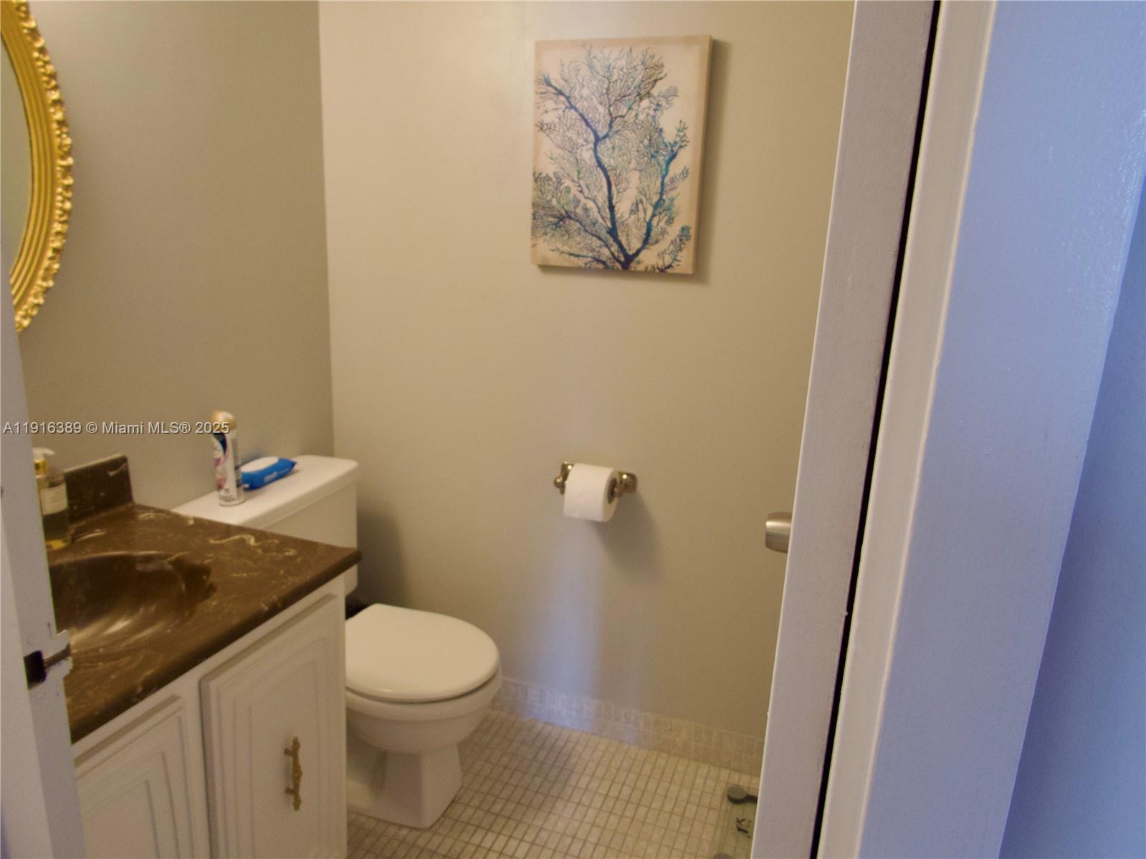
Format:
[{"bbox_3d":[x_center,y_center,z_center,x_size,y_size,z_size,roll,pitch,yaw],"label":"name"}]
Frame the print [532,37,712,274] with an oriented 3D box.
[{"bbox_3d":[0.103,-0.637,1.865,0.406,0.508,0.030,7,15,18],"label":"print"}]

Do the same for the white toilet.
[{"bbox_3d":[-0.502,0.529,1.917,0.714,0.745,0.510,7,15,18],"label":"white toilet"}]

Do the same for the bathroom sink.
[{"bbox_3d":[-0.782,0.340,1.213,0.365,0.155,0.462,7,15,18],"label":"bathroom sink"}]

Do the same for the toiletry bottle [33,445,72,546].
[{"bbox_3d":[-0.941,0.120,1.418,0.078,0.177,0.072,7,15,18],"label":"toiletry bottle"}]

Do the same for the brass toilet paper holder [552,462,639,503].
[{"bbox_3d":[0.055,0.137,2.027,0.206,0.057,0.093,7,15,18],"label":"brass toilet paper holder"}]

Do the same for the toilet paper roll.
[{"bbox_3d":[0.046,0.159,2.005,0.105,0.134,0.134,7,15,18],"label":"toilet paper roll"}]

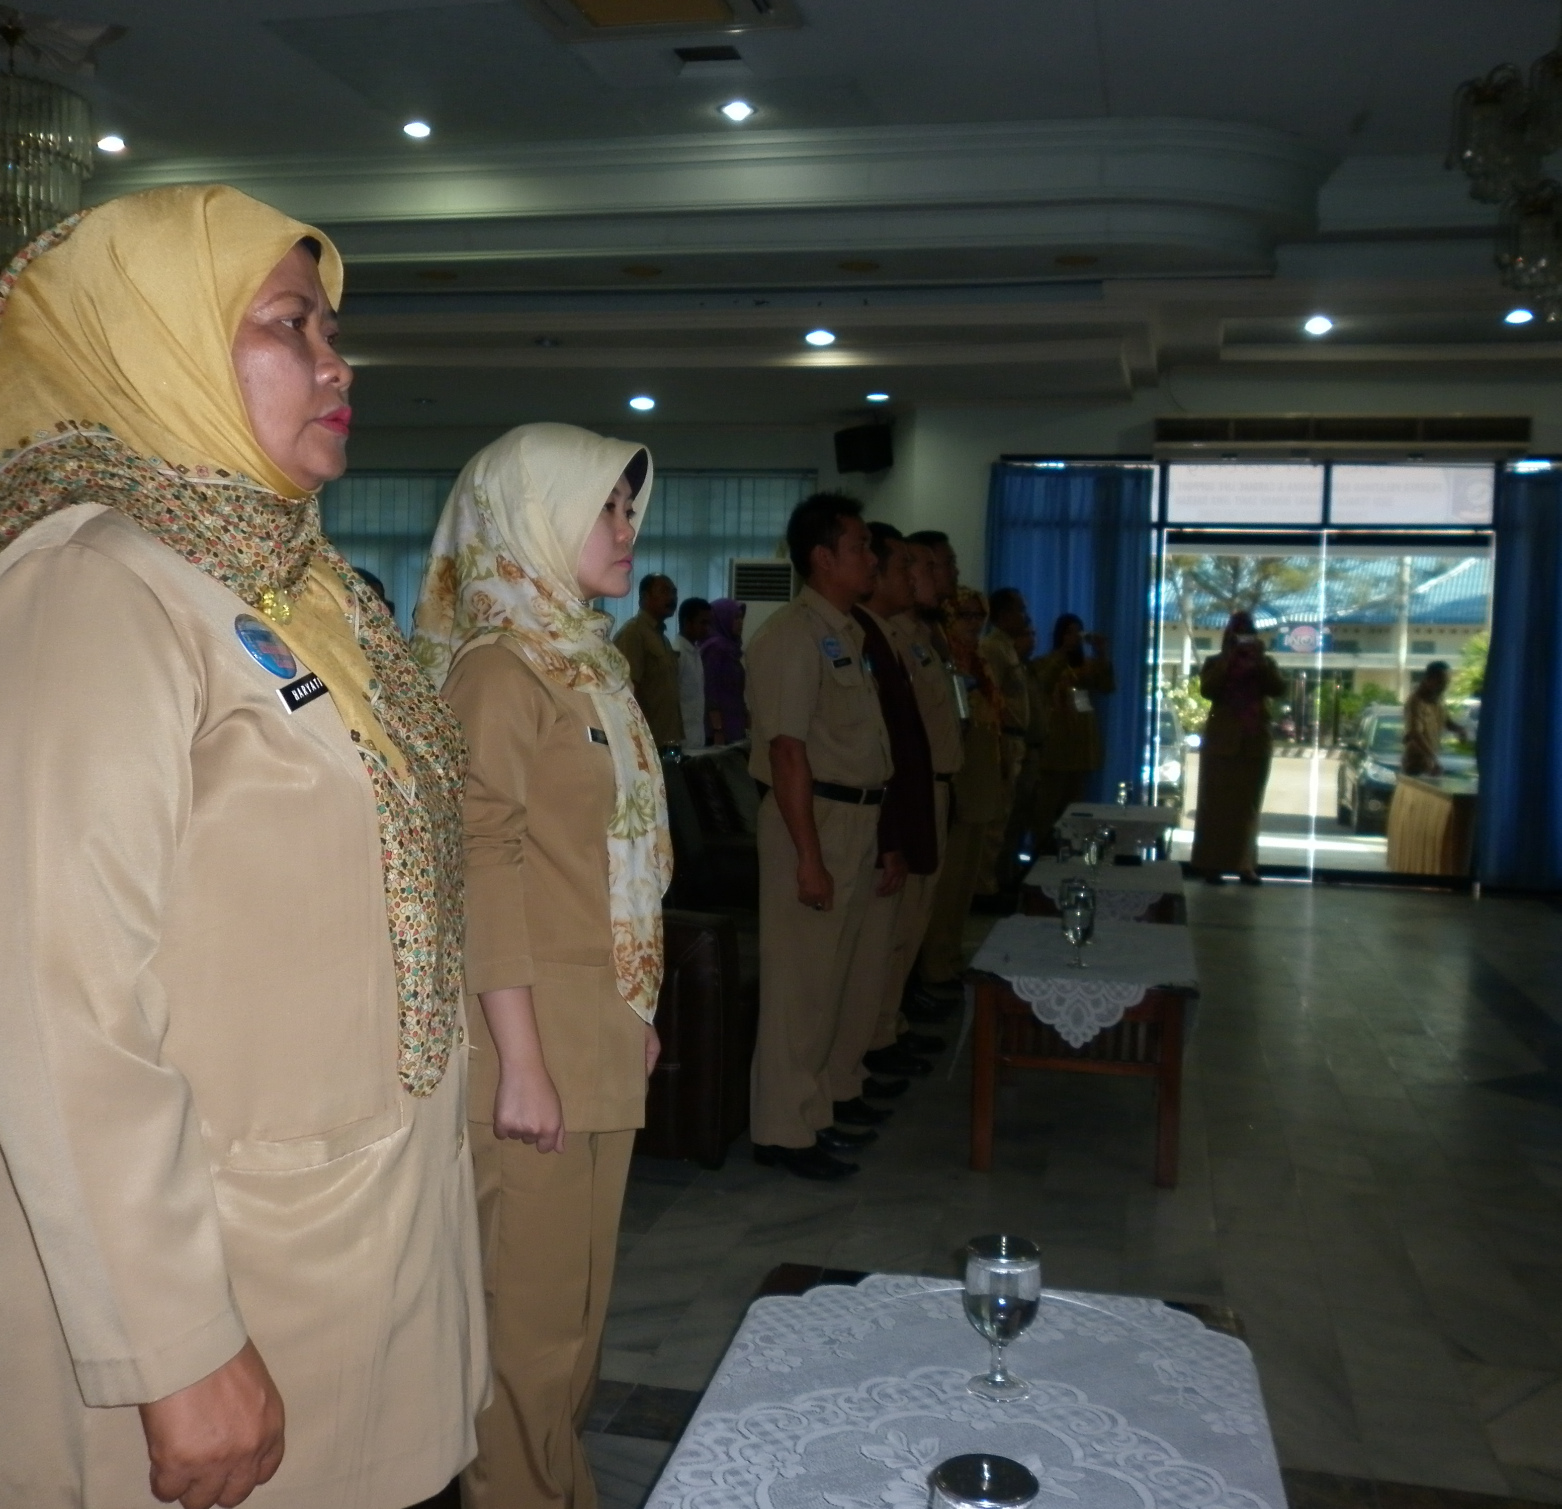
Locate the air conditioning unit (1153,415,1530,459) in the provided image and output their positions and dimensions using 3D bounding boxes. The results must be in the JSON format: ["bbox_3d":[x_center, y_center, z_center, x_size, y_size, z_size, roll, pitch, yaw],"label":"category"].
[{"bbox_3d":[3.258,-1.857,9.463,2.080,0.250,0.230,2,3,11],"label":"air conditioning unit"}]

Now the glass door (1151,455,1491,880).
[{"bbox_3d":[3.365,-0.502,10.308,2.030,2.630,0.100,2,3,13],"label":"glass door"}]

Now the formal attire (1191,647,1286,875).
[{"bbox_3d":[2.698,0.012,9.650,0.560,1.360,0.440,2,3,7],"label":"formal attire"}]

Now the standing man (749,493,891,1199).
[{"bbox_3d":[0.114,0.196,4.171,0.360,1.680,0.520,2,3,13],"label":"standing man"}]

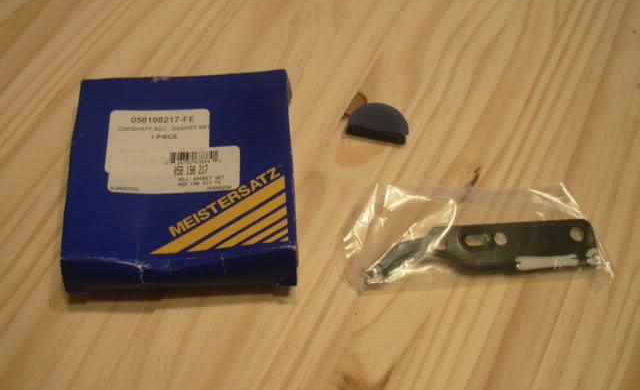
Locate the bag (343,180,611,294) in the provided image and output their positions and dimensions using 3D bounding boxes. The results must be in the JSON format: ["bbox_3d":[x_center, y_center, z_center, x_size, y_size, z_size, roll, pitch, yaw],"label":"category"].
[{"bbox_3d":[0.080,0.018,0.366,0.137,0.013,0.063,-2,59,-5],"label":"bag"}]

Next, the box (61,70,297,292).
[{"bbox_3d":[-0.071,-0.010,0.363,0.110,0.029,0.110,-3,59,-5],"label":"box"}]

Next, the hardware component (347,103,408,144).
[{"bbox_3d":[0.034,-0.042,0.401,0.034,0.010,0.019,10,58,3],"label":"hardware component"}]

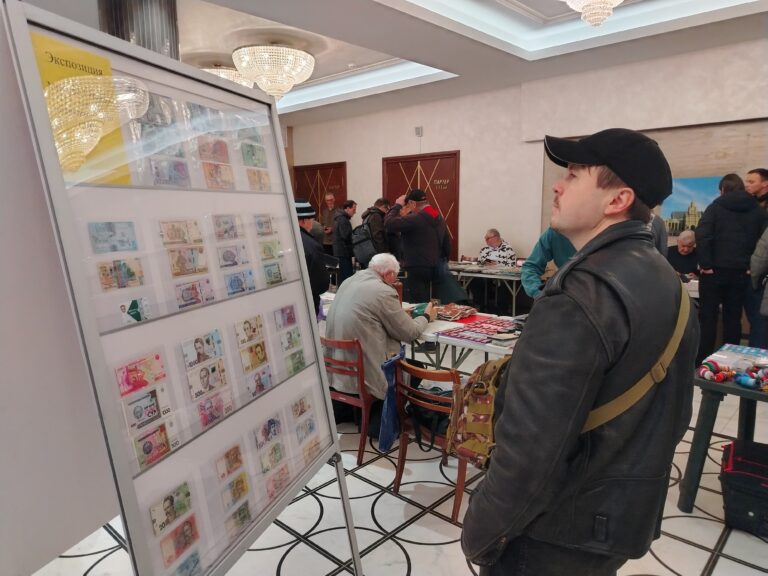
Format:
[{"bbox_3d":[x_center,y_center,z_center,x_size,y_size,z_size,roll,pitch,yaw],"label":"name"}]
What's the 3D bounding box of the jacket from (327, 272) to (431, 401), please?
[{"bbox_3d":[-0.025,0.254,3.607,0.600,0.790,0.700,7,12,42],"label":"jacket"}]

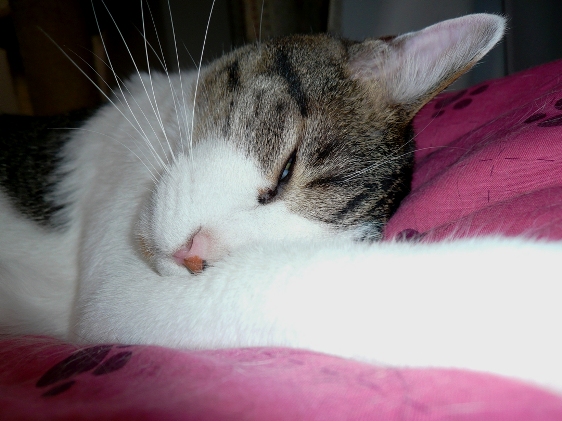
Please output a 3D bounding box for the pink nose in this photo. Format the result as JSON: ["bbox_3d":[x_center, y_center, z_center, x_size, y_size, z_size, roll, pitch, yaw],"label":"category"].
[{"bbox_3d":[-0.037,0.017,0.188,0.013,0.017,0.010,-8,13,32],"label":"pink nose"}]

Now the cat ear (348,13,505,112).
[{"bbox_3d":[0.072,-0.070,0.220,0.070,0.035,0.023,-21,-13,-6],"label":"cat ear"}]

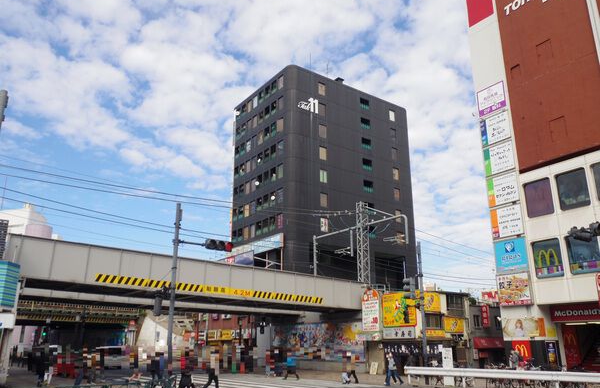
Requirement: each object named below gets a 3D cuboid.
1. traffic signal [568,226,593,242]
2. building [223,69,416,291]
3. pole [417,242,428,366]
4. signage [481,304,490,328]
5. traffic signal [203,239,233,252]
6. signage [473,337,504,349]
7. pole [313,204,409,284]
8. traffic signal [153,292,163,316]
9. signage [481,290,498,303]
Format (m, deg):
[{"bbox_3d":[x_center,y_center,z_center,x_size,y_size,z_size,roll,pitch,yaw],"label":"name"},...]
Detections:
[{"bbox_3d":[10.427,1.521,17.365,1.150,0.420,0.450,13,-21,-33],"label":"traffic signal"},{"bbox_3d":[2.815,4.083,61.259,20.183,33.635,13.995,13,-22,-34],"label":"building"},{"bbox_3d":[6.591,6.167,24.907,0.260,7.400,0.260,17,-24,-42],"label":"pole"},{"bbox_3d":[11.824,7.741,29.831,0.220,1.413,0.550,15,-23,-36],"label":"signage"},{"bbox_3d":[-3.293,2.128,19.199,1.140,0.410,0.330,14,-23,-34],"label":"traffic signal"},{"bbox_3d":[14.525,11.175,35.099,4.731,0.719,0.700,15,-23,-38],"label":"signage"},{"bbox_3d":[5.128,4.944,42.213,0.900,8.404,12.351,13,-22,-35],"label":"pole"},{"bbox_3d":[-5.206,4.026,17.159,0.300,0.822,0.400,14,-23,-34],"label":"traffic signal"},{"bbox_3d":[16.864,9.026,41.212,2.200,1.200,0.200,-4,-18,14],"label":"signage"}]

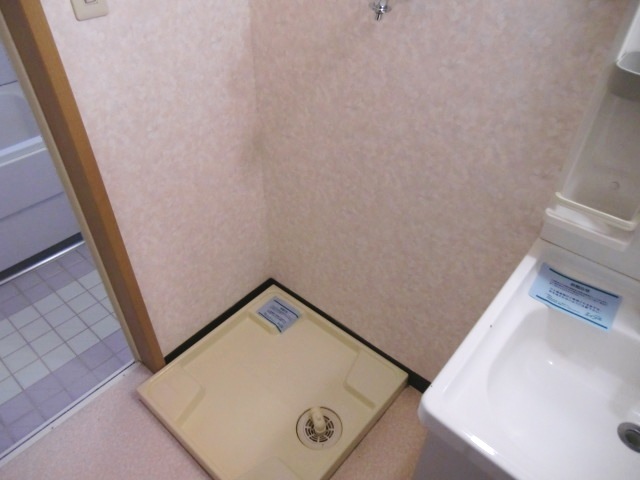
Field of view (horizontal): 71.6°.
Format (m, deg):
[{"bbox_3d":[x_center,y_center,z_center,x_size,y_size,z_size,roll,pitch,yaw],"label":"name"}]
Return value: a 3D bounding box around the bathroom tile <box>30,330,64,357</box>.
[{"bbox_3d":[-1.072,0.408,1.745,0.092,0.009,0.092,30,47,29],"label":"bathroom tile"}]

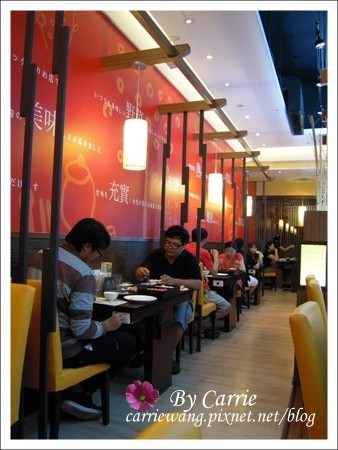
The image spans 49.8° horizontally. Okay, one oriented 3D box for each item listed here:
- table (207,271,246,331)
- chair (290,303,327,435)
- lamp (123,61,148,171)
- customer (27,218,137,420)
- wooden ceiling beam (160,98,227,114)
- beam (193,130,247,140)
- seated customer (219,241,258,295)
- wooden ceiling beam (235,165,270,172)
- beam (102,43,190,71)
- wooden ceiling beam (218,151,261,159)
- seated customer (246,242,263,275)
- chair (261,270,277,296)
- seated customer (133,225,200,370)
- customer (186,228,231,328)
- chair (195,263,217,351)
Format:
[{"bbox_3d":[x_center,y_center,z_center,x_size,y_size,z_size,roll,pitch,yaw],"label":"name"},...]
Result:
[{"bbox_3d":[0.636,1.110,5.405,0.695,0.750,1.020,1,-3,23],"label":"table"},{"bbox_3d":[0.727,0.797,1.221,0.580,0.970,0.440,1,-3,23],"label":"chair"},{"bbox_3d":[-0.275,-0.937,3.147,0.240,0.920,0.240,2,-3,0],"label":"lamp"},{"bbox_3d":[-0.549,0.637,2.460,0.530,1.355,0.830,1,-3,23],"label":"customer"},{"bbox_3d":[0.268,-1.383,4.298,0.810,0.095,0.090,1,-3,23],"label":"wooden ceiling beam"},{"bbox_3d":[0.752,-1.316,5.449,0.810,0.095,0.090,1,-3,23],"label":"beam"},{"bbox_3d":[1.071,0.892,5.870,0.480,1.240,0.750,1,-3,23],"label":"seated customer"},{"bbox_3d":[1.691,-1.151,7.482,0.770,0.075,0.075,1,-3,23],"label":"wooden ceiling beam"},{"bbox_3d":[-0.213,-1.449,3.157,0.810,0.095,0.090,1,-3,23],"label":"beam"},{"bbox_3d":[1.213,-1.219,6.371,0.770,0.075,0.075,1,-3,23],"label":"wooden ceiling beam"},{"bbox_3d":[1.917,1.030,8.075,0.460,1.230,0.720,1,-3,23],"label":"seated customer"},{"bbox_3d":[2.683,1.280,9.889,0.550,0.950,0.440,1,-3,23],"label":"chair"},{"bbox_3d":[-0.015,0.697,3.704,0.610,1.380,0.820,1,-3,23],"label":"seated customer"},{"bbox_3d":[0.452,0.753,4.683,0.610,1.385,0.810,0,-3,29],"label":"customer"},{"bbox_3d":[0.302,0.940,4.497,0.440,0.970,0.580,1,-3,23],"label":"chair"}]

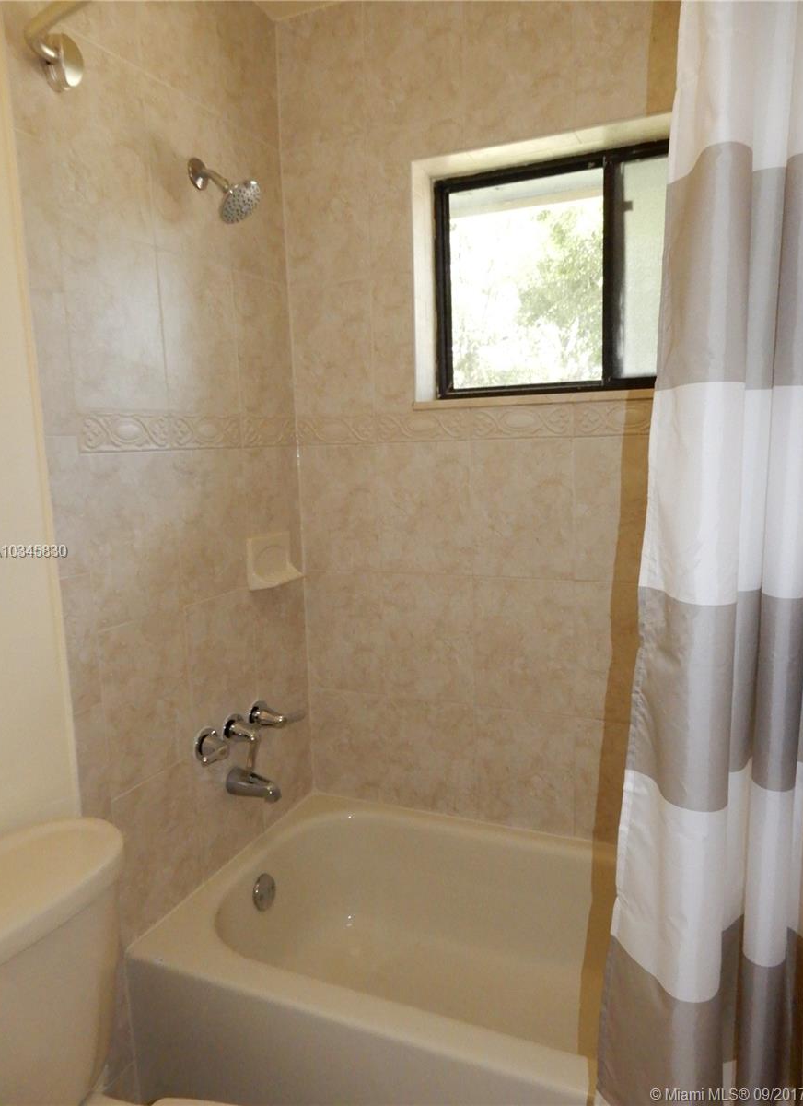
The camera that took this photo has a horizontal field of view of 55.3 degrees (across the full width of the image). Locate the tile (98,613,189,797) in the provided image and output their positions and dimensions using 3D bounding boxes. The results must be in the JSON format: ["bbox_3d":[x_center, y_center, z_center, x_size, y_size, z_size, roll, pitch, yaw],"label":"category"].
[{"bbox_3d":[-0.533,0.305,1.609,0.011,0.341,0.250,2,9,24],"label":"tile"}]

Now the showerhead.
[{"bbox_3d":[-0.380,-0.786,1.655,0.150,0.142,0.107,2,9,25],"label":"showerhead"}]

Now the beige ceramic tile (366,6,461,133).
[{"bbox_3d":[0.025,-1.184,1.823,0.251,0.304,0.012,2,9,24],"label":"beige ceramic tile"}]

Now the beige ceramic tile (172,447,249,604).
[{"bbox_3d":[-0.440,-0.070,1.790,0.011,0.339,0.256,2,9,24],"label":"beige ceramic tile"}]

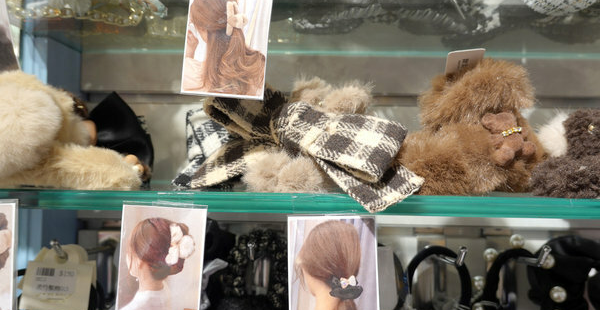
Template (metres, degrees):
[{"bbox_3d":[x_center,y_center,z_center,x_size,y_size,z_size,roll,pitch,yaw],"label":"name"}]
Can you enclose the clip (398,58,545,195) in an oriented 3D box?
[{"bbox_3d":[0.130,-0.020,0.420,0.087,0.095,0.070,1,-1,-21],"label":"clip"}]

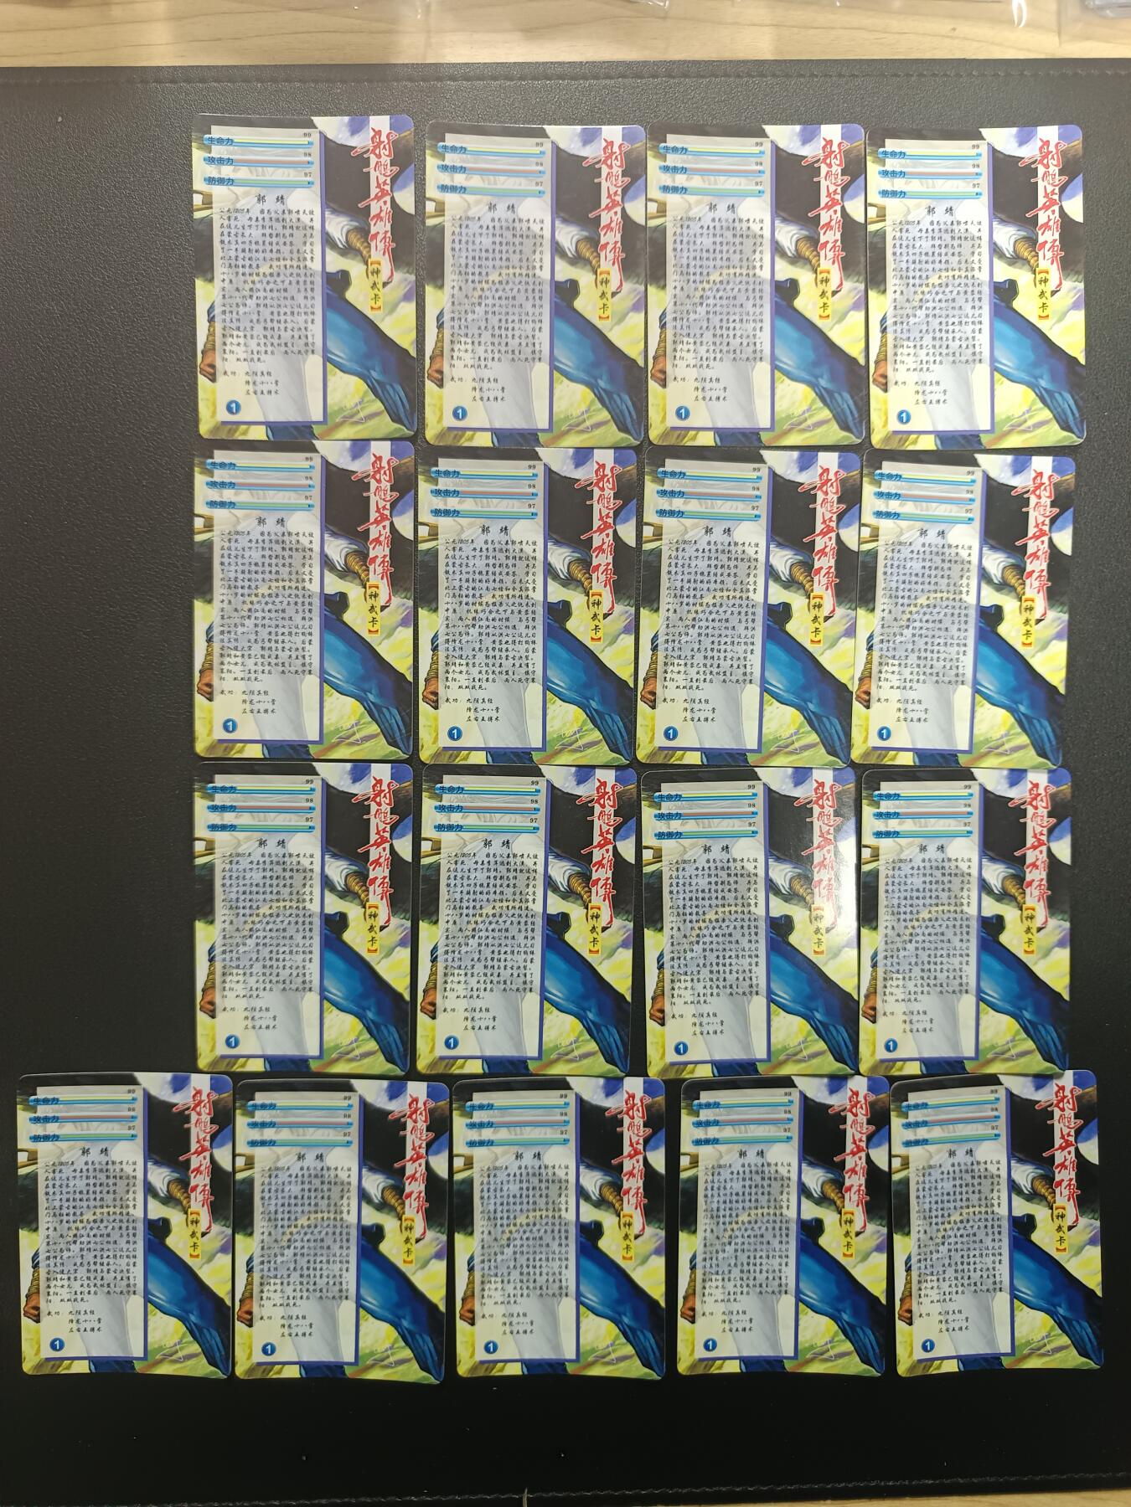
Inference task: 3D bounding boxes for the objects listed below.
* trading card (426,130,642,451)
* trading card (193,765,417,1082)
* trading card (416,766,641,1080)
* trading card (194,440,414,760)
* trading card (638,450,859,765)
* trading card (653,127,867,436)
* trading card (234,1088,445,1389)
[{"bbox_3d":[-0.009,-0.128,0.287,0.060,0.001,0.088,0,93,-1],"label":"trading card"},{"bbox_3d":[-0.073,0.046,0.292,0.060,0.001,0.087,1,92,-1],"label":"trading card"},{"bbox_3d":[-0.011,0.047,0.295,0.060,0.001,0.088,1,93,-2],"label":"trading card"},{"bbox_3d":[-0.072,-0.042,0.288,0.060,0.001,0.087,1,92,-1],"label":"trading card"},{"bbox_3d":[0.051,-0.040,0.291,0.060,0.001,0.087,1,92,-1],"label":"trading card"},{"bbox_3d":[0.053,-0.129,0.287,0.060,0.001,0.087,0,92,-1],"label":"trading card"},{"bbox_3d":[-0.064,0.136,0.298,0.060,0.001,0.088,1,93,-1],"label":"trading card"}]

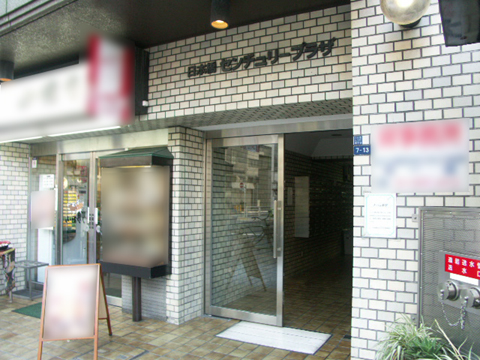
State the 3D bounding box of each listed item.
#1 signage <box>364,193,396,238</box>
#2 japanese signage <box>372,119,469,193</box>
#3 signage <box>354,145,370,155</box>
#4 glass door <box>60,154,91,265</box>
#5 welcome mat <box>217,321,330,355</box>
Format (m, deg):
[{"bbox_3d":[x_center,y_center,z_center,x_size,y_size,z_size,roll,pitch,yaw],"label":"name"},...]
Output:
[{"bbox_3d":[0.923,0.232,2.555,0.210,0.297,0.006,-1,-3,28],"label":"signage"},{"bbox_3d":[1.130,-0.146,2.454,0.585,0.450,0.020,-1,-3,28],"label":"japanese signage"},{"bbox_3d":[0.828,-0.202,2.626,0.108,0.062,0.008,-1,-3,28],"label":"signage"},{"bbox_3d":[-2.175,0.599,5.167,0.620,1.920,0.050,-1,-3,28],"label":"glass door"},{"bbox_3d":[0.338,1.539,3.846,1.020,0.020,0.550,-1,-3,28],"label":"welcome mat"}]

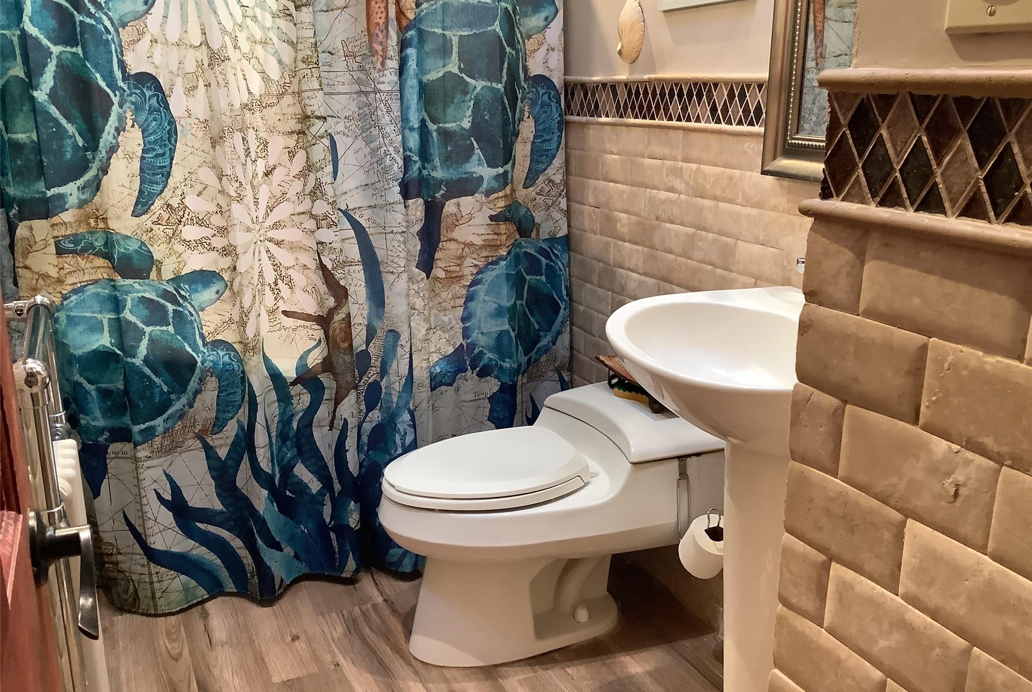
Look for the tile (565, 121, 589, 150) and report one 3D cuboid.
[{"bbox_3d":[0.177,-0.612,2.710,0.012,0.075,0.151,-7,17,-25],"label":"tile"}]

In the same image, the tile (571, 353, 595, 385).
[{"bbox_3d":[0.212,0.067,2.878,0.012,0.076,0.152,-7,17,-25],"label":"tile"}]

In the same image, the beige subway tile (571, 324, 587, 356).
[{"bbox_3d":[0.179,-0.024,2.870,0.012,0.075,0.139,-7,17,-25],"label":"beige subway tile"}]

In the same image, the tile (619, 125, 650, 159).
[{"bbox_3d":[0.309,-0.537,2.446,0.012,0.075,0.151,-7,17,-25],"label":"tile"}]

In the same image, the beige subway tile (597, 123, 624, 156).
[{"bbox_3d":[0.245,-0.567,2.549,0.011,0.073,0.150,-7,17,-25],"label":"beige subway tile"}]

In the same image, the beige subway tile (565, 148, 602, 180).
[{"bbox_3d":[0.209,-0.533,2.721,0.012,0.076,0.172,-7,17,-25],"label":"beige subway tile"}]

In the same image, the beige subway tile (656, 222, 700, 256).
[{"bbox_3d":[0.407,-0.262,2.309,0.012,0.075,0.151,-7,17,-25],"label":"beige subway tile"}]

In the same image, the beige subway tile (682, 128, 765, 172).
[{"bbox_3d":[0.473,-0.444,2.115,0.012,0.075,0.289,-7,17,-25],"label":"beige subway tile"}]

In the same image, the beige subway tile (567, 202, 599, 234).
[{"bbox_3d":[0.210,-0.373,2.706,0.012,0.075,0.151,-7,17,-25],"label":"beige subway tile"}]

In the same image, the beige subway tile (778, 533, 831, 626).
[{"bbox_3d":[0.278,0.226,0.887,0.011,0.075,0.061,-7,17,-25],"label":"beige subway tile"}]

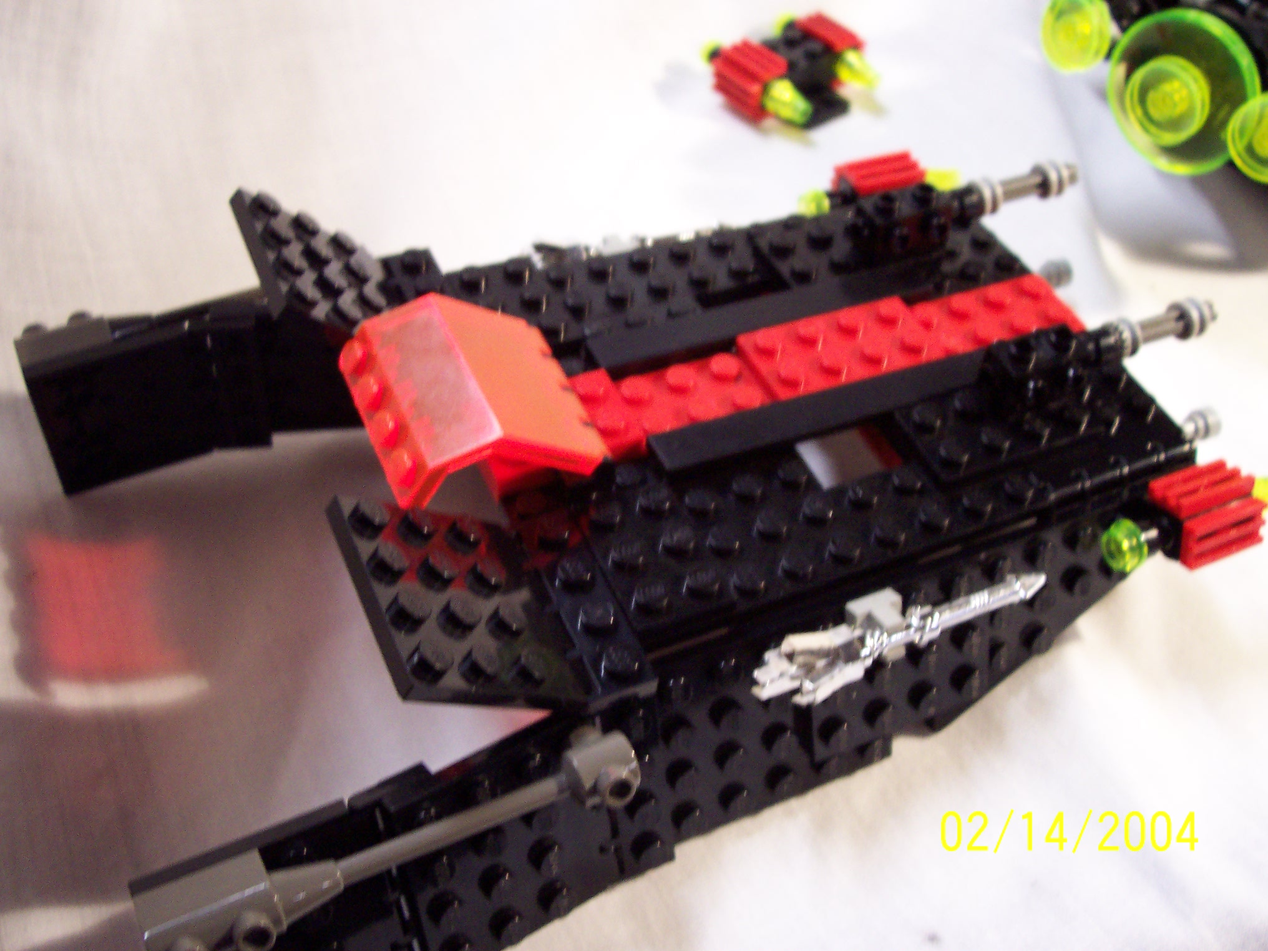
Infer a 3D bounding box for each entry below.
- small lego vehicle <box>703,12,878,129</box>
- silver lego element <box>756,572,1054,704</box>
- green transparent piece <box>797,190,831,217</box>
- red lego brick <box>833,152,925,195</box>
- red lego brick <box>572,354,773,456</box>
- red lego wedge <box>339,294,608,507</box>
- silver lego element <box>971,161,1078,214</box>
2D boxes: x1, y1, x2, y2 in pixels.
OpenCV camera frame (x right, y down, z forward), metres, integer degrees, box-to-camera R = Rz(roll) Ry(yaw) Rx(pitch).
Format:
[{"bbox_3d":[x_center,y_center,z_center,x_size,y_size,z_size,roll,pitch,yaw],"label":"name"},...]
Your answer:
[{"bbox_3d":[0.041,-0.101,0.343,0.040,0.014,0.031,-28,56,-29],"label":"small lego vehicle"},{"bbox_3d":[0.039,0.023,0.197,0.049,0.012,0.007,-15,28,-20],"label":"silver lego element"},{"bbox_3d":[0.036,-0.054,0.268,0.004,0.007,0.007,-15,51,-20],"label":"green transparent piece"},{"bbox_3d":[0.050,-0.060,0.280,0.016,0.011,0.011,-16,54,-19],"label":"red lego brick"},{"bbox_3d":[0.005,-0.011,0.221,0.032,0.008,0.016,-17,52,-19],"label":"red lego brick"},{"bbox_3d":[-0.024,-0.012,0.195,0.032,0.013,0.032,-8,48,-28],"label":"red lego wedge"},{"bbox_3d":[0.072,-0.052,0.249,0.025,0.006,0.006,-15,51,-20],"label":"silver lego element"}]

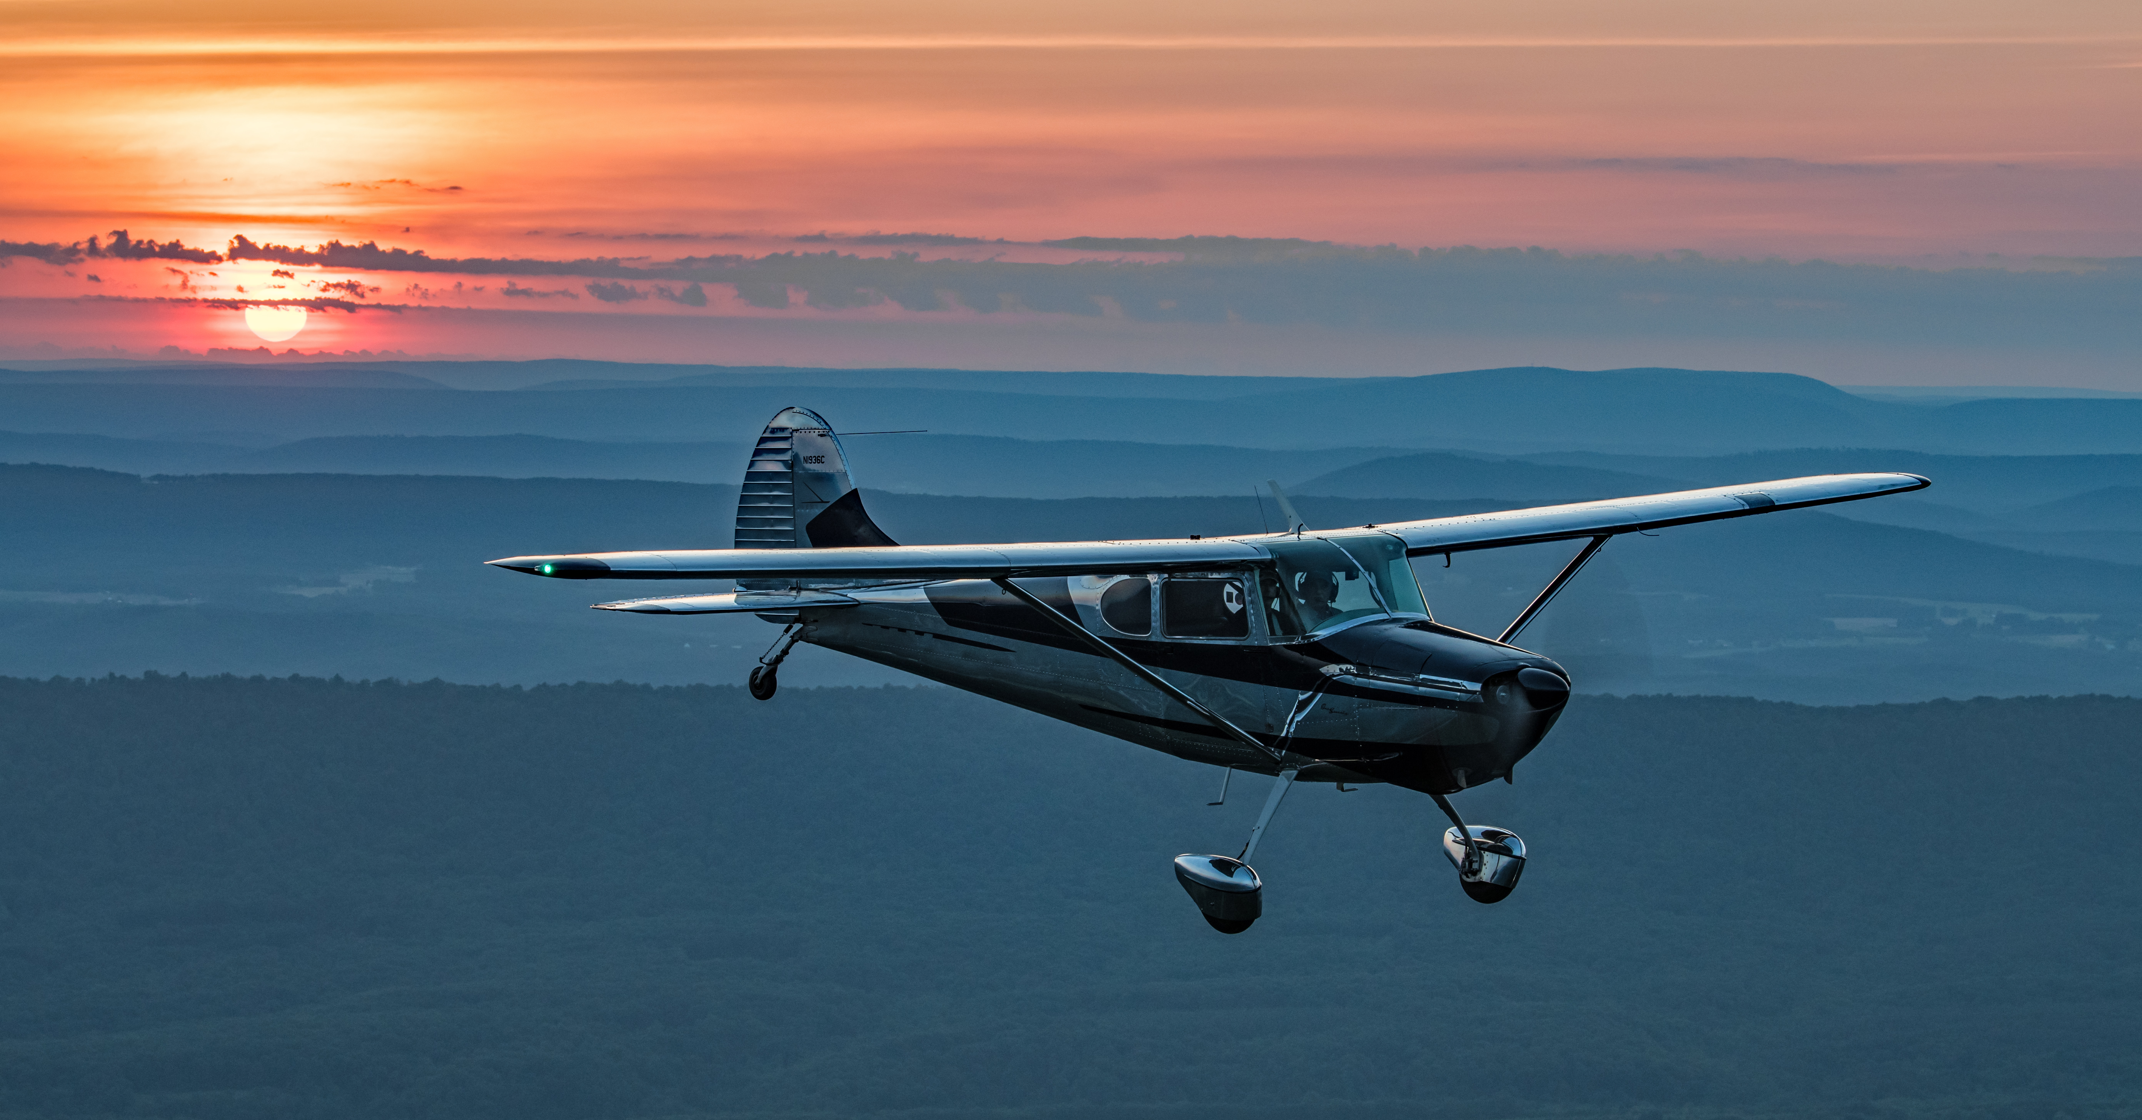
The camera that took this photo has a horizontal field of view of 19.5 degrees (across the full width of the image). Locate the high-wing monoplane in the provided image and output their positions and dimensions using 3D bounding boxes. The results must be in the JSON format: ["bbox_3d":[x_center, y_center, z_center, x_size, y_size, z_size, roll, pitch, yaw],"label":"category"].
[{"bbox_3d":[0.286,0.561,37.230,10.970,2.770,7.620,-4,5,-39],"label":"high-wing monoplane"}]

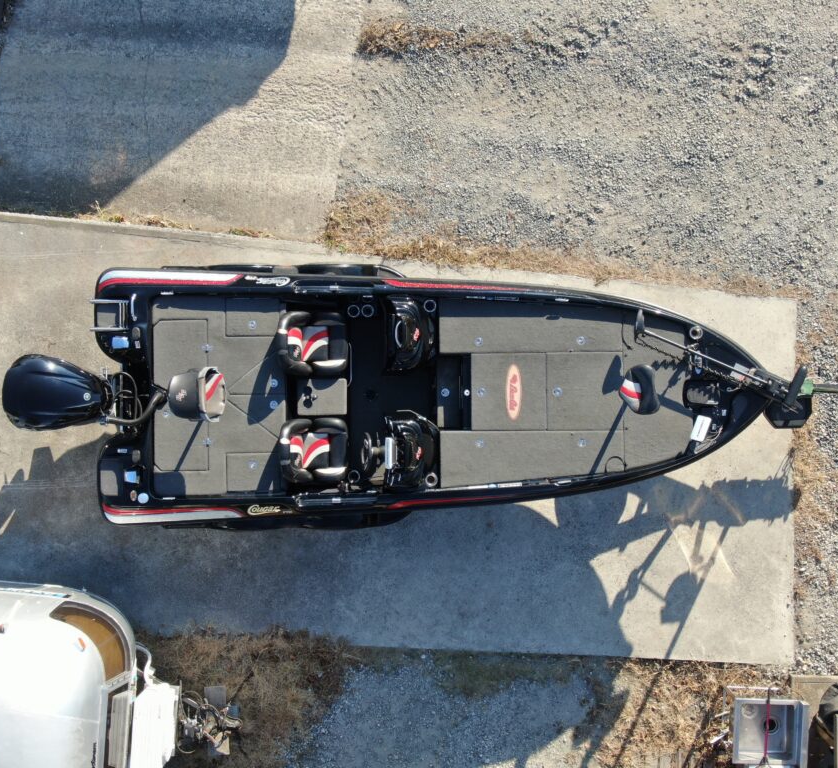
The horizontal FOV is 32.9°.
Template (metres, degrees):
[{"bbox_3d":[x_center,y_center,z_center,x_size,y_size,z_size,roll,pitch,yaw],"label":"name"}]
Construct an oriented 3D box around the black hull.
[{"bbox_3d":[0.125,0.110,13.300,6.250,1.050,2.380,0,89,0],"label":"black hull"}]

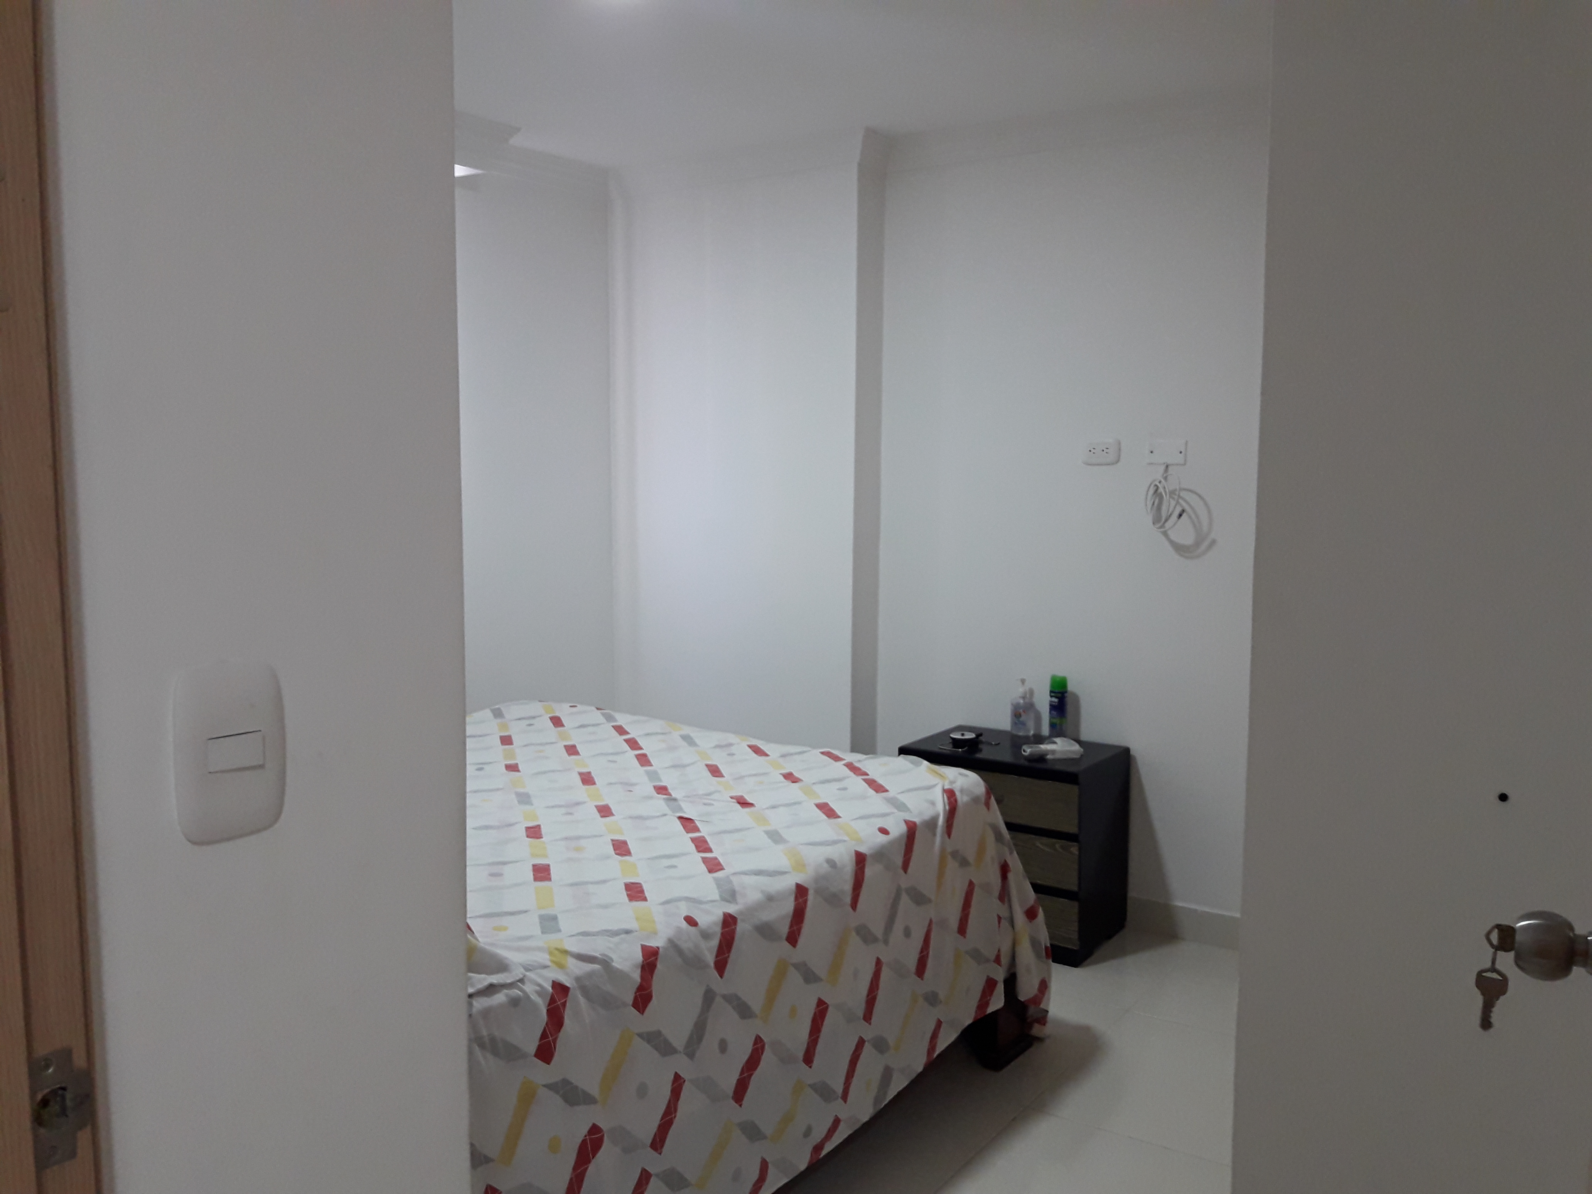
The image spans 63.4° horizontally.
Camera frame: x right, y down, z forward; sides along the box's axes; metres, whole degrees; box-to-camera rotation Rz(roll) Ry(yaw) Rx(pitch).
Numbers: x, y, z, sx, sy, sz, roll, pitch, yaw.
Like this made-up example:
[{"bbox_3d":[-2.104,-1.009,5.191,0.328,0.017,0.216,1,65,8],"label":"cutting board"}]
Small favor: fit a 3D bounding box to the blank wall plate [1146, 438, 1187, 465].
[{"bbox_3d":[1.042,-0.408,3.625,0.113,0.072,0.006,4,7,33],"label":"blank wall plate"}]

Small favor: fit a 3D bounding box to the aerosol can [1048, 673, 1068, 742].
[{"bbox_3d":[0.780,0.333,3.820,0.053,0.196,0.053,0,6,0],"label":"aerosol can"}]

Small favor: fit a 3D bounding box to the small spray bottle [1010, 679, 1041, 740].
[{"bbox_3d":[0.688,0.336,3.894,0.066,0.174,0.045,5,7,39],"label":"small spray bottle"}]

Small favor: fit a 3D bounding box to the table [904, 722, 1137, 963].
[{"bbox_3d":[0.634,0.703,3.759,0.554,0.532,0.388,4,7,33],"label":"table"}]

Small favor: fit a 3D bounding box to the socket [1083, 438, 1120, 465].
[{"bbox_3d":[0.882,-0.419,3.721,0.115,0.074,0.012,4,7,33],"label":"socket"}]

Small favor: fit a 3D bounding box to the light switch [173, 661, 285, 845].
[{"bbox_3d":[-0.371,0.102,0.848,0.011,0.116,0.075,4,7,33],"label":"light switch"}]

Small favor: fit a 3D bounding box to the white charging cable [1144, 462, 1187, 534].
[{"bbox_3d":[1.029,-0.275,3.580,0.097,0.190,0.100,4,7,33],"label":"white charging cable"}]

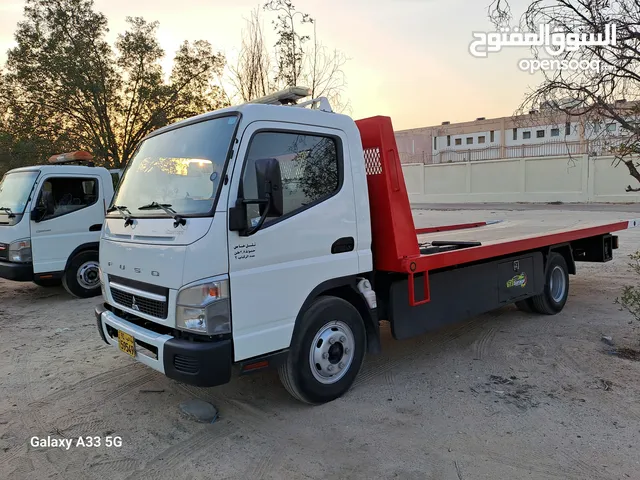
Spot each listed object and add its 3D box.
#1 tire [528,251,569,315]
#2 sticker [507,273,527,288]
[{"bbox_3d":[2.900,0.544,5.796,0.783,0.783,0.205,-5,6,-42],"label":"tire"},{"bbox_3d":[2.104,0.450,4.929,0.484,0.168,0.010,-5,6,-42],"label":"sticker"}]

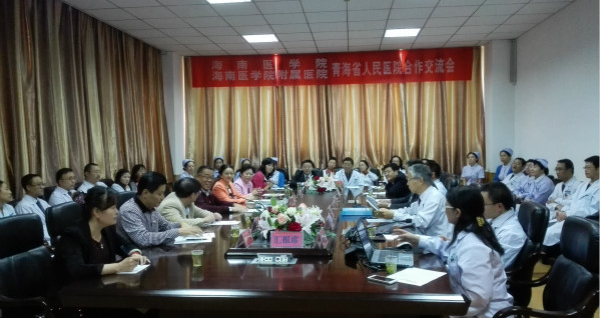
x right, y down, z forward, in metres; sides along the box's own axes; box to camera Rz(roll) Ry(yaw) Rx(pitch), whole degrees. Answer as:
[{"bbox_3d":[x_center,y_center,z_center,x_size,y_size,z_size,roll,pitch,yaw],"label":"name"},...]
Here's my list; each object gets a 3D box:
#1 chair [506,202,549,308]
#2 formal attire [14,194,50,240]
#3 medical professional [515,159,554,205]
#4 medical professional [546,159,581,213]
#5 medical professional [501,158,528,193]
[{"bbox_3d":[1.404,0.875,3.302,0.660,1.100,0.600,0,2,6],"label":"chair"},{"bbox_3d":[-2.625,0.628,4.400,0.380,0.580,0.480,0,3,16],"label":"formal attire"},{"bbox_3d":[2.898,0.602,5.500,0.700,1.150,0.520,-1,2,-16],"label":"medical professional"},{"bbox_3d":[2.963,0.625,5.100,0.750,1.280,0.550,-1,3,-17],"label":"medical professional"},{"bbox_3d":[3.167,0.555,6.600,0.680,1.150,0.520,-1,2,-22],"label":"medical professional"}]

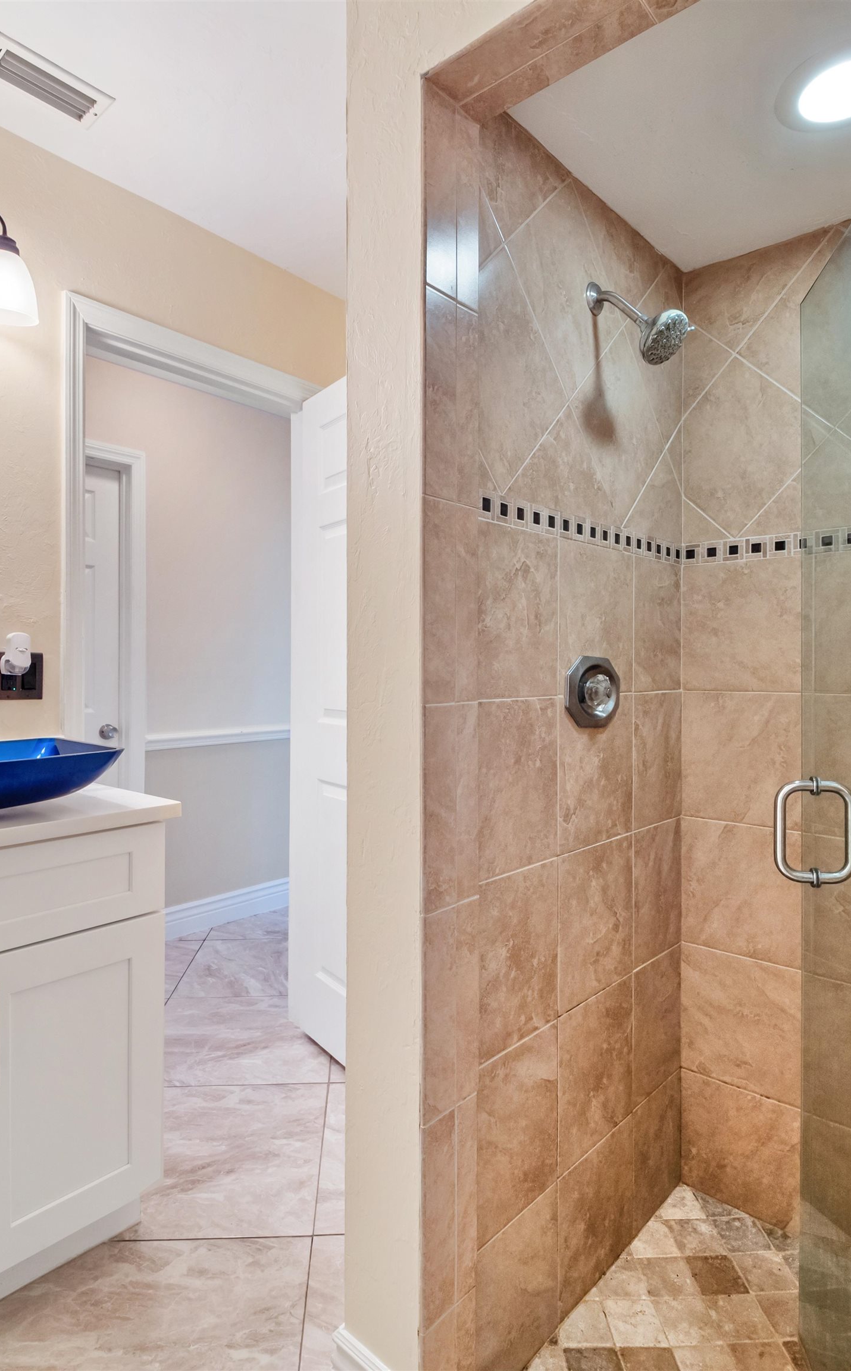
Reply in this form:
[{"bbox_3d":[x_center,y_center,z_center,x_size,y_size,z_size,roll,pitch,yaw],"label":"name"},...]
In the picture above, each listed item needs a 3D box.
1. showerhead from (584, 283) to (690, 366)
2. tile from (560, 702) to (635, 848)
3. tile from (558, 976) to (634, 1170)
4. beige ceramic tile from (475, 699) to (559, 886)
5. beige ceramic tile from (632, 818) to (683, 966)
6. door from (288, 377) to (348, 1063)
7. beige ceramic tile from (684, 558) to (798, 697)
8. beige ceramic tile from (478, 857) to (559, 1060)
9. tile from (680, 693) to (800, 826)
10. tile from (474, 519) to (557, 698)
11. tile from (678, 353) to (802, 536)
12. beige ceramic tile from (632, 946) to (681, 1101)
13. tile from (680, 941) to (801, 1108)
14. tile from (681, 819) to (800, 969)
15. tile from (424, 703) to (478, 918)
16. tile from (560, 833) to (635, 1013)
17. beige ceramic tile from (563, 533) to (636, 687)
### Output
[{"bbox_3d":[0.413,-0.703,1.424,0.205,0.205,0.110,1,1,43],"label":"showerhead"},{"bbox_3d":[0.351,0.173,1.509,0.010,0.302,0.298,1,1,42],"label":"tile"},{"bbox_3d":[0.351,0.783,1.515,0.010,0.302,0.298,1,1,42],"label":"tile"},{"bbox_3d":[0.156,0.174,1.300,0.010,0.301,0.275,0,0,42],"label":"beige ceramic tile"},{"bbox_3d":[0.540,0.479,1.723,0.010,0.301,0.254,0,0,42],"label":"beige ceramic tile"},{"bbox_3d":[-0.159,0.111,2.111,0.035,2.043,0.711,0,1,-38],"label":"door"},{"bbox_3d":[0.740,-0.132,1.707,0.291,0.297,0.010,1,1,42],"label":"beige ceramic tile"},{"bbox_3d":[0.152,0.480,1.294,0.010,0.302,0.286,1,1,42],"label":"beige ceramic tile"},{"bbox_3d":[0.741,0.174,1.718,0.293,0.301,0.010,0,0,42],"label":"tile"},{"bbox_3d":[0.153,-0.127,1.304,0.011,0.303,0.278,1,1,43],"label":"tile"},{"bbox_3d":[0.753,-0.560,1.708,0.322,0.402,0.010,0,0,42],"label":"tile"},{"bbox_3d":[0.535,0.779,1.711,0.011,0.303,0.240,1,1,43],"label":"beige ceramic tile"},{"bbox_3d":[0.740,0.781,1.716,0.291,0.302,0.010,1,1,42],"label":"tile"},{"bbox_3d":[0.741,0.479,1.719,0.293,0.301,0.010,0,0,42],"label":"tile"},{"bbox_3d":[0.038,0.180,1.114,0.010,0.302,0.123,1,1,42],"label":"tile"},{"bbox_3d":[0.351,0.478,1.512,0.010,0.302,0.298,1,1,42],"label":"tile"},{"bbox_3d":[0.352,-0.131,1.515,0.010,0.301,0.301,0,0,42],"label":"beige ceramic tile"}]

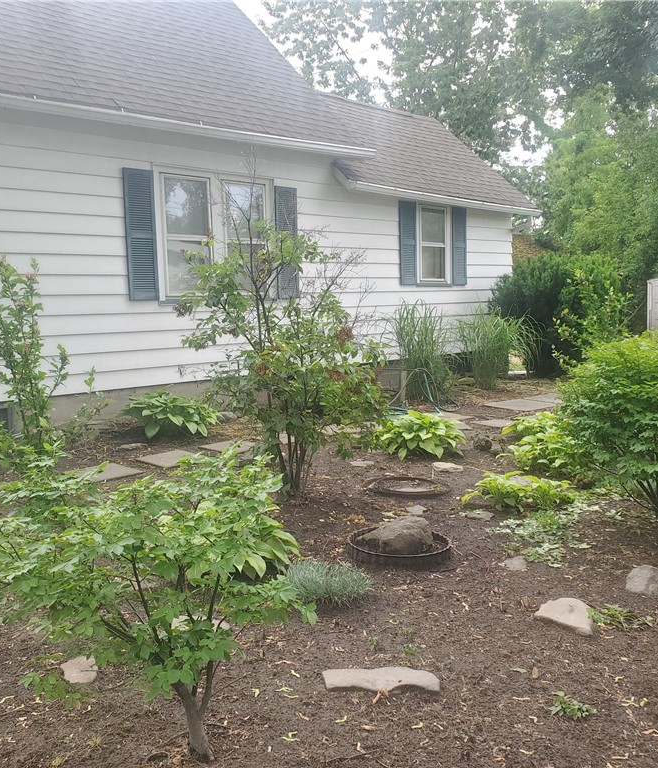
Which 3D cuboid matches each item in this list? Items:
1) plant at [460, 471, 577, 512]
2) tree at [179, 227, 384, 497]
[{"bbox_3d":[1.200,0.655,4.950,0.680,0.210,0.420,0,6,14],"label":"plant"},{"bbox_3d":[-0.320,-0.161,5.200,1.320,1.800,1.200,-2,6,-4],"label":"tree"}]

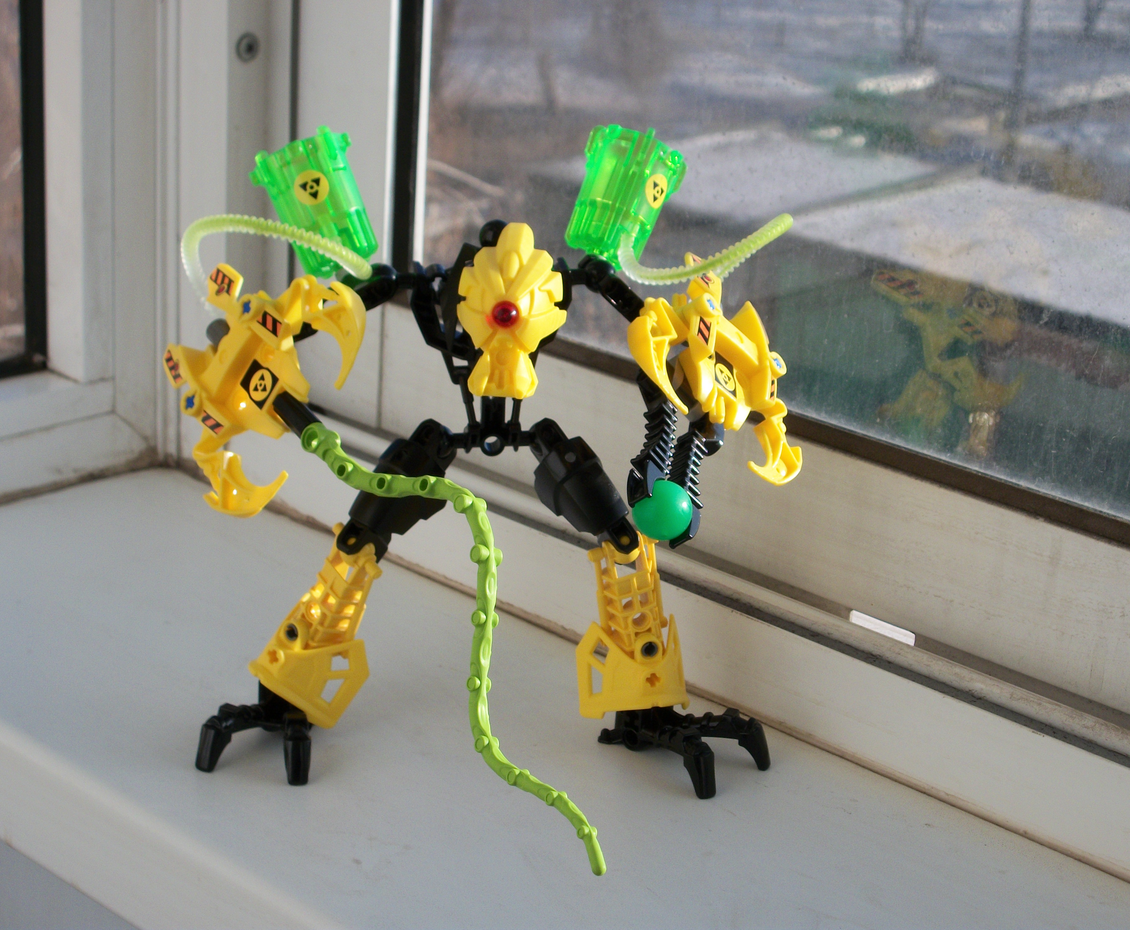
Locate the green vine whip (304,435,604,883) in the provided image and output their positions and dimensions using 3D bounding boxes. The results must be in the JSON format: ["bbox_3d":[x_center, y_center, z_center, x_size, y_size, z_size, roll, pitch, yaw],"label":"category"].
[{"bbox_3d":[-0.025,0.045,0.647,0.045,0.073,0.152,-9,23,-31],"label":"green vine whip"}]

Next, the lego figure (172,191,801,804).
[{"bbox_3d":[-0.020,-0.002,0.705,0.178,0.162,0.115,-2,20,-16],"label":"lego figure"}]

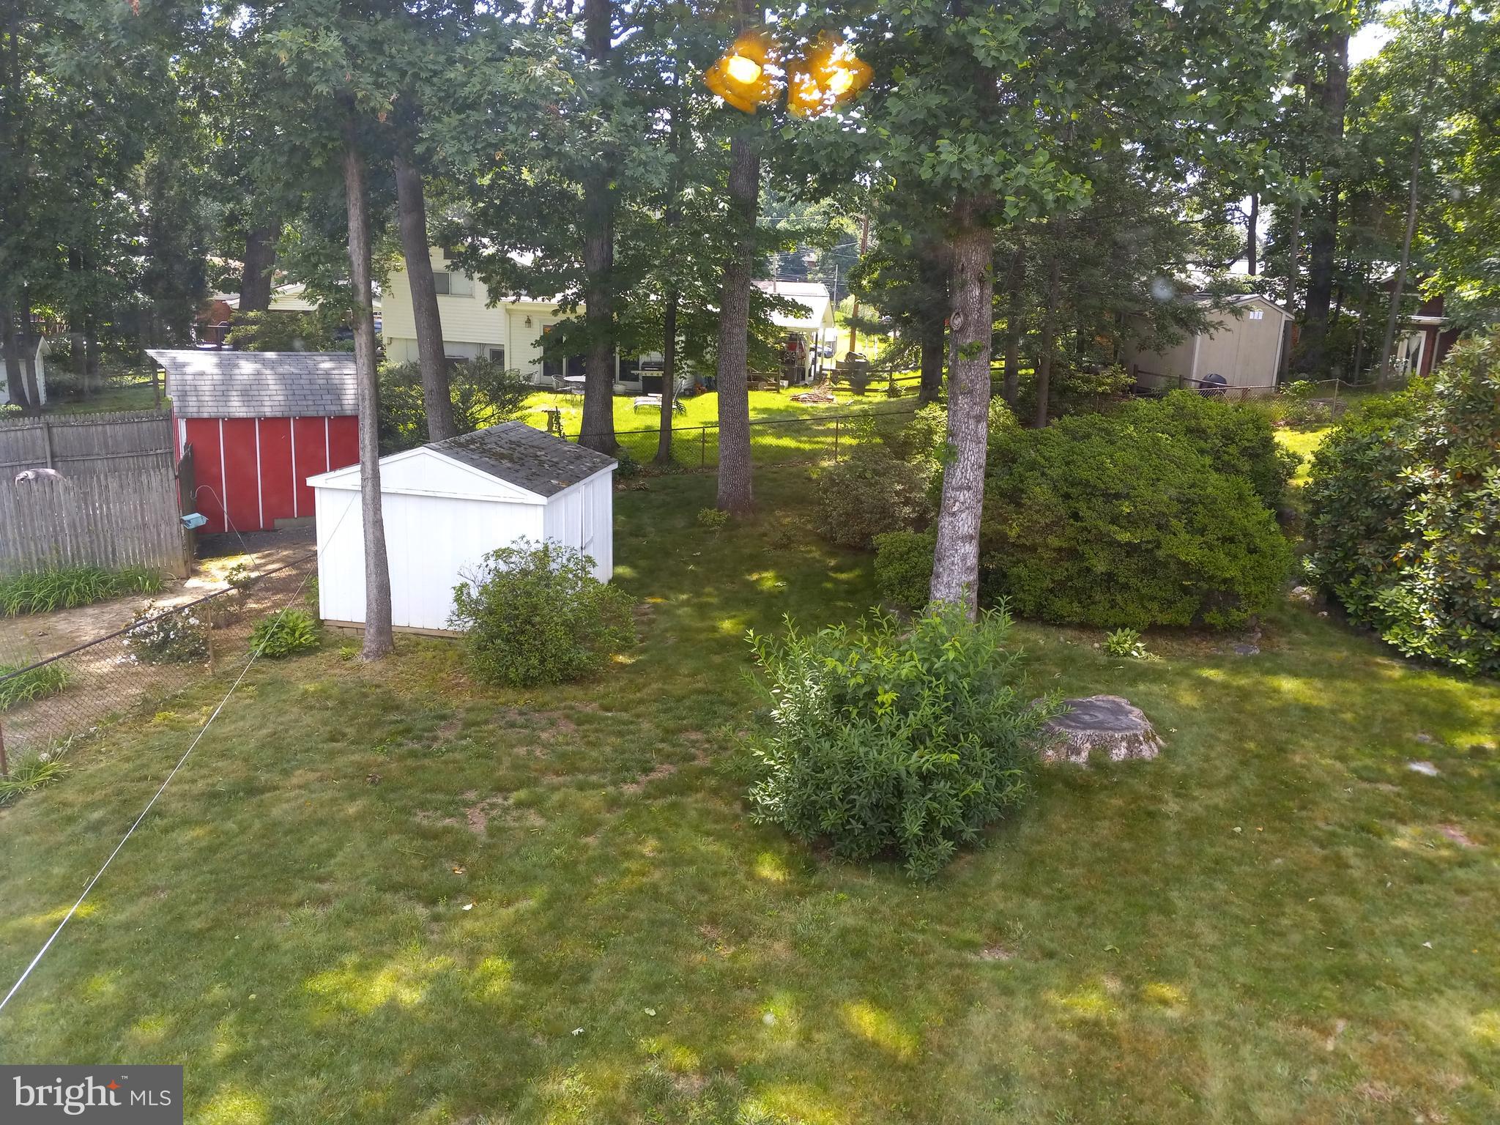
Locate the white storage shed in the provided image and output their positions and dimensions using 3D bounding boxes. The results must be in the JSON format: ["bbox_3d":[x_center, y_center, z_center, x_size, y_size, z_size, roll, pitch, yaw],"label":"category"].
[{"bbox_3d":[-3.835,-0.559,16.376,3.191,2.528,3.246,5,13,8],"label":"white storage shed"}]

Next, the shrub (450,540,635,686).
[{"bbox_3d":[-2.420,0.522,13.733,2.125,1.462,1.950,0,13,-10],"label":"shrub"}]

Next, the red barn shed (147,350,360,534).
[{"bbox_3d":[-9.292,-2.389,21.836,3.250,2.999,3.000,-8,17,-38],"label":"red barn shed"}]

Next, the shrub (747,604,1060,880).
[{"bbox_3d":[1.238,1.327,9.580,2.530,1.831,2.403,5,13,8],"label":"shrub"}]

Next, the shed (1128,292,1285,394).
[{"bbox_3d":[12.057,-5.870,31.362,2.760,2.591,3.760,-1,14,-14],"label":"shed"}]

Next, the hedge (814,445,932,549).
[{"bbox_3d":[2.024,-1.120,19.202,1.994,1.540,1.894,4,13,6],"label":"hedge"}]

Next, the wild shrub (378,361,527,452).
[{"bbox_3d":[-6.554,-3.136,26.046,3.309,2.749,2.900,-1,14,-14],"label":"wild shrub"}]

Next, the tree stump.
[{"bbox_3d":[3.436,1.584,11.410,1.159,0.287,1.159,7,14,18],"label":"tree stump"}]

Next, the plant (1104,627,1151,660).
[{"bbox_3d":[4.398,0.927,13.643,0.537,0.325,0.537,7,14,18],"label":"plant"}]

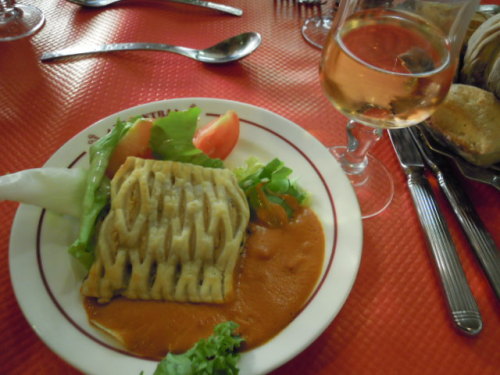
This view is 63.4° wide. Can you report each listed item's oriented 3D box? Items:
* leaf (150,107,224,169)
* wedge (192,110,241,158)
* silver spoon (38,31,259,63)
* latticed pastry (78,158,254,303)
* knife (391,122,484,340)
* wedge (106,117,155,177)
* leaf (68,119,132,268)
[{"bbox_3d":[-0.049,-0.039,0.328,0.062,0.034,0.038,5,52,0],"label":"leaf"},{"bbox_3d":[-0.026,-0.046,0.331,0.032,0.032,0.045,38,59,24],"label":"wedge"},{"bbox_3d":[-0.101,-0.148,0.426,0.228,0.020,0.042,-6,52,-8],"label":"silver spoon"},{"bbox_3d":[-0.052,0.025,0.278,0.093,0.030,0.097,5,52,0],"label":"latticed pastry"},{"bbox_3d":[0.138,0.002,0.327,0.021,0.012,0.230,1,52,-3],"label":"knife"},{"bbox_3d":[-0.093,-0.033,0.320,0.033,0.032,0.052,26,55,16],"label":"wedge"},{"bbox_3d":[-0.104,0.000,0.295,0.031,0.030,0.116,6,52,1],"label":"leaf"}]

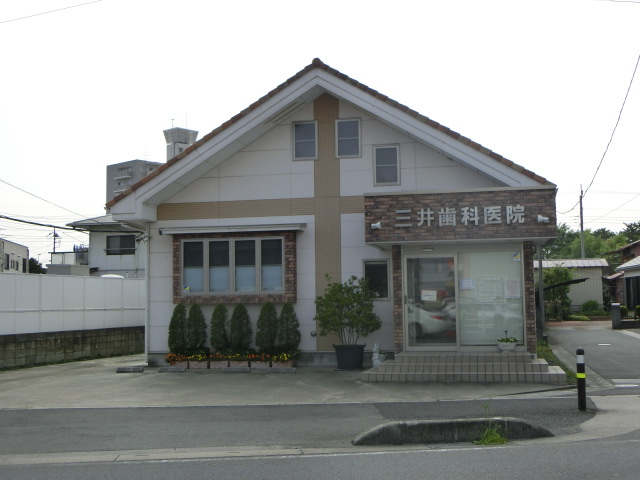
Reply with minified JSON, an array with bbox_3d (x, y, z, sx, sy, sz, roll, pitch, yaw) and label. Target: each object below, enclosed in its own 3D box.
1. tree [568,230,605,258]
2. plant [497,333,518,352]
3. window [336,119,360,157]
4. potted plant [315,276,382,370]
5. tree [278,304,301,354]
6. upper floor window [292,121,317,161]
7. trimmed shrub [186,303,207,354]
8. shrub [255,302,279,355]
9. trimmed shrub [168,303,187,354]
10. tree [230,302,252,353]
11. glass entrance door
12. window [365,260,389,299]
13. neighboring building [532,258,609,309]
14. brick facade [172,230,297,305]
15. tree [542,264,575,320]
[{"bbox_3d":[21.781,2.411,68.000,2.942,6.375,2.942,-2,-4,12],"label":"tree"},{"bbox_3d":[3.943,2.166,17.450,0.440,0.388,0.396,-2,-4,12],"label":"plant"},{"bbox_3d":[0.670,-2.424,19.818,0.621,0.976,0.100,-2,-4,12],"label":"window"},{"bbox_3d":[0.630,1.851,18.595,1.543,2.113,1.400,-2,-4,12],"label":"potted plant"},{"bbox_3d":[-0.714,2.091,19.330,0.546,1.278,0.546,-1,-4,0],"label":"tree"},{"bbox_3d":[-0.361,-2.384,20.035,0.617,0.974,0.100,-2,-4,12],"label":"upper floor window"},{"bbox_3d":[-2.921,2.159,19.797,0.464,1.297,0.464,-2,-4,12],"label":"trimmed shrub"},{"bbox_3d":[-1.256,2.097,19.439,0.526,1.297,0.526,-1,-4,0],"label":"shrub"},{"bbox_3d":[-3.379,2.116,19.793,0.480,1.254,0.460,-2,-4,12],"label":"trimmed shrub"},{"bbox_3d":[-1.855,2.081,19.470,0.574,1.234,0.540,-2,-4,12],"label":"tree"},{"bbox_3d":[2.413,1.362,18.075,1.093,2.058,0.080,-2,-4,12],"label":"glass entrance door"},{"bbox_3d":[1.320,0.920,19.335,0.596,0.915,0.100,-2,-4,12],"label":"window"},{"bbox_3d":[15.835,3.325,54.473,5.600,3.800,4.500,-2,-4,10],"label":"neighboring building"},{"bbox_3d":[-2.044,0.676,19.940,3.031,1.706,0.250,-2,-4,12],"label":"brick facade"},{"bbox_3d":[14.620,3.203,51.000,2.084,3.525,2.084,-2,-4,12],"label":"tree"}]

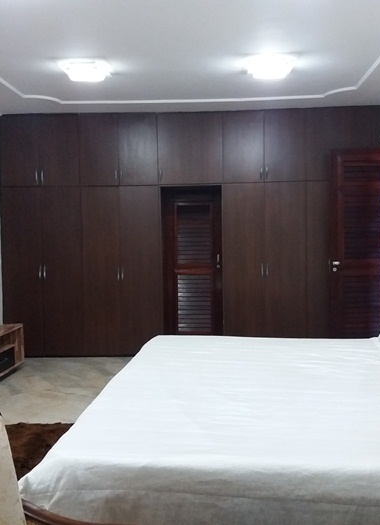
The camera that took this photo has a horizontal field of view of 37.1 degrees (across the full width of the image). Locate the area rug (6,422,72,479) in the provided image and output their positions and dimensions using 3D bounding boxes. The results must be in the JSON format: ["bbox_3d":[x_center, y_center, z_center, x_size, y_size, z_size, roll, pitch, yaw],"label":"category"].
[{"bbox_3d":[-1.103,1.295,3.489,1.500,0.030,2.000,-1,2,4],"label":"area rug"}]

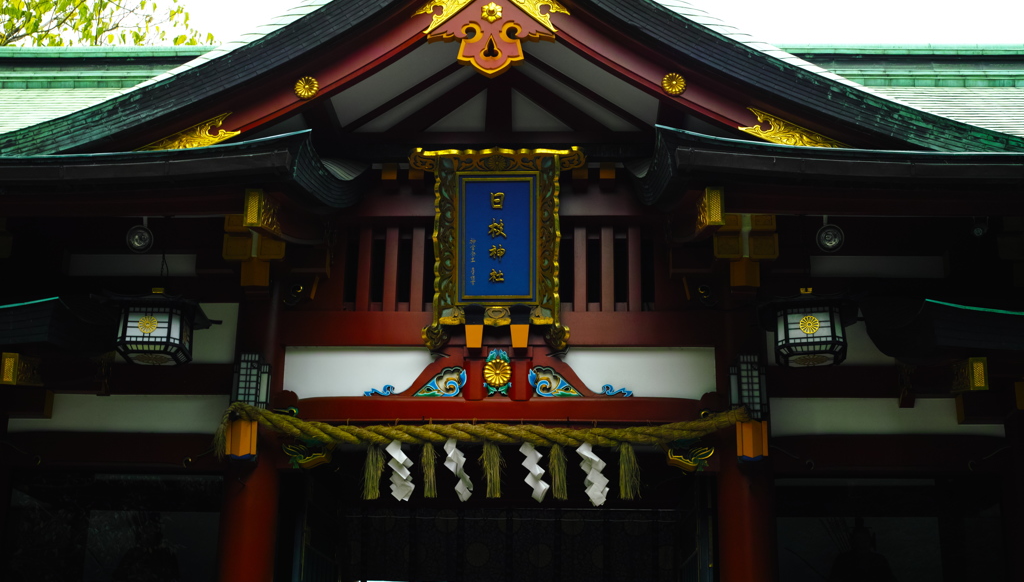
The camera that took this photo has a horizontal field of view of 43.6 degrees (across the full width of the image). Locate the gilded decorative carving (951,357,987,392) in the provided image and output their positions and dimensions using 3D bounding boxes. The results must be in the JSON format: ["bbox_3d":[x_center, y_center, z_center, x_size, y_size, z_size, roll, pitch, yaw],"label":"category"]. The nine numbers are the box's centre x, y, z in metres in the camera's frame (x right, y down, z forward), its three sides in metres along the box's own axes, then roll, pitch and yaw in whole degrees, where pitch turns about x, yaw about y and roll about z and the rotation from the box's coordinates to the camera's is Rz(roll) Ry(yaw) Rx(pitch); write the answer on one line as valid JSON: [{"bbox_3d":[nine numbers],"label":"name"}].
[{"bbox_3d":[3.276,0.608,9.131,0.130,0.270,0.350,0,-18,3],"label":"gilded decorative carving"}]

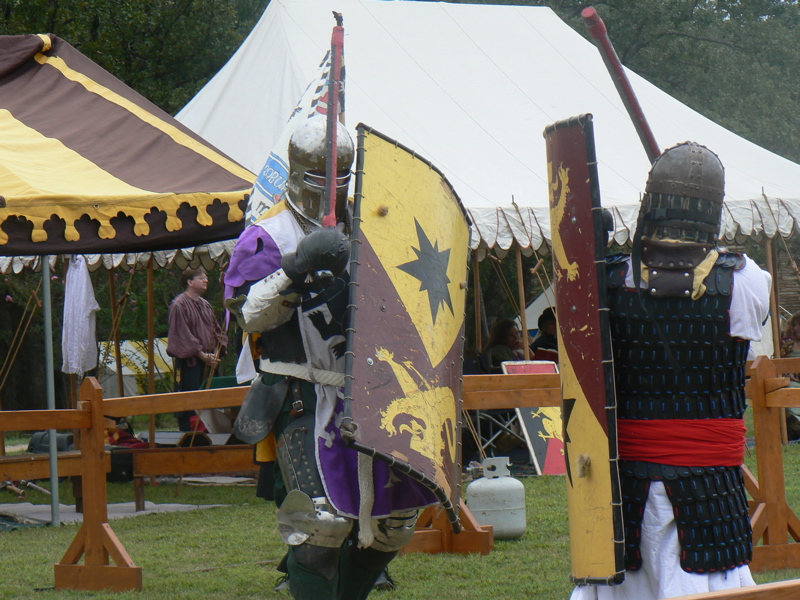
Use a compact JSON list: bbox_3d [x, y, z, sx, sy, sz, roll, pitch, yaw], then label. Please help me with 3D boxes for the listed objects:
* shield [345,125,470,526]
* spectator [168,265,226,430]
[{"bbox_3d":[0.068,0.079,10.980,0.116,1.194,0.682,-17,-37,28],"label":"shield"},{"bbox_3d":[-1.746,0.582,29.300,0.580,1.760,0.420,-2,0,-45],"label":"spectator"}]

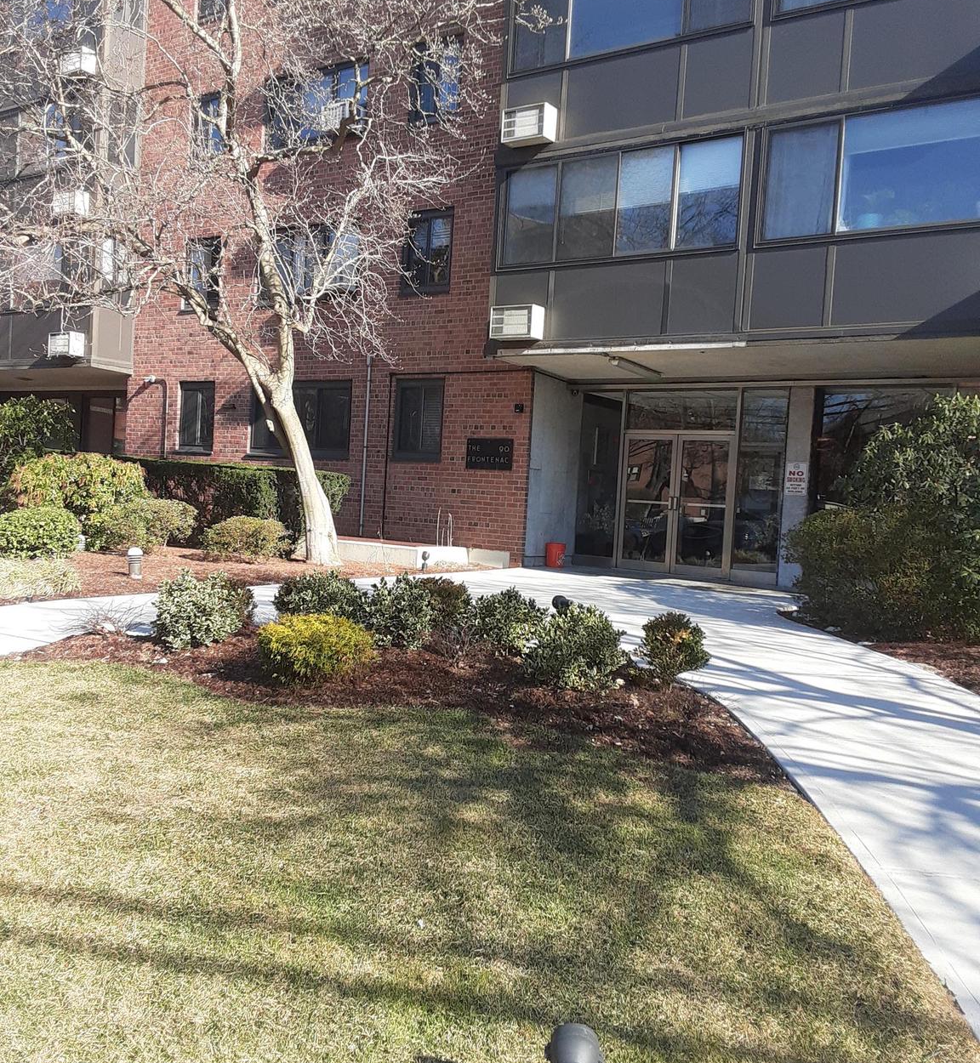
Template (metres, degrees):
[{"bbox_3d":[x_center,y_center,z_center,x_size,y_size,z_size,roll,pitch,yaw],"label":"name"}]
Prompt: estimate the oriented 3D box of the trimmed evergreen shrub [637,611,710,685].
[{"bbox_3d":[1.319,0.825,7.319,0.501,0.485,0.476,3,2,0],"label":"trimmed evergreen shrub"}]

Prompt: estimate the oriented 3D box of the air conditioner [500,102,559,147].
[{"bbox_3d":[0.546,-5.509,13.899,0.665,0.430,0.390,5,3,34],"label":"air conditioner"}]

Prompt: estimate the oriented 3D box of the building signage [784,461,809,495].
[{"bbox_3d":[4.346,-0.741,14.452,0.305,0.457,0.020,5,3,34],"label":"building signage"}]

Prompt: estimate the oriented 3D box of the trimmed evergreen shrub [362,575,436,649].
[{"bbox_3d":[-0.711,0.620,8.003,0.571,0.581,0.543,3,2,0],"label":"trimmed evergreen shrub"}]

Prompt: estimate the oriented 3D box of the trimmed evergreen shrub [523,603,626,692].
[{"bbox_3d":[0.580,0.773,6.996,0.700,0.551,0.665,3,2,0],"label":"trimmed evergreen shrub"}]

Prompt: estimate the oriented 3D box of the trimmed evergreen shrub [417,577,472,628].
[{"bbox_3d":[-0.416,0.637,8.673,0.540,0.490,0.513,3,2,0],"label":"trimmed evergreen shrub"}]

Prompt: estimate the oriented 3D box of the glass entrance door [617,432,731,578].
[{"bbox_3d":[2.804,-0.428,15.501,1.840,2.120,0.100,5,3,34],"label":"glass entrance door"}]

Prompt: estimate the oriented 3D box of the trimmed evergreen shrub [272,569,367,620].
[{"bbox_3d":[-1.353,0.589,8.268,0.774,0.540,0.658,3,2,0],"label":"trimmed evergreen shrub"}]

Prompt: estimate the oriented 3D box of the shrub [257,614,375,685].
[{"bbox_3d":[-1.155,0.762,6.844,0.765,0.405,0.650,3,2,0],"label":"shrub"}]

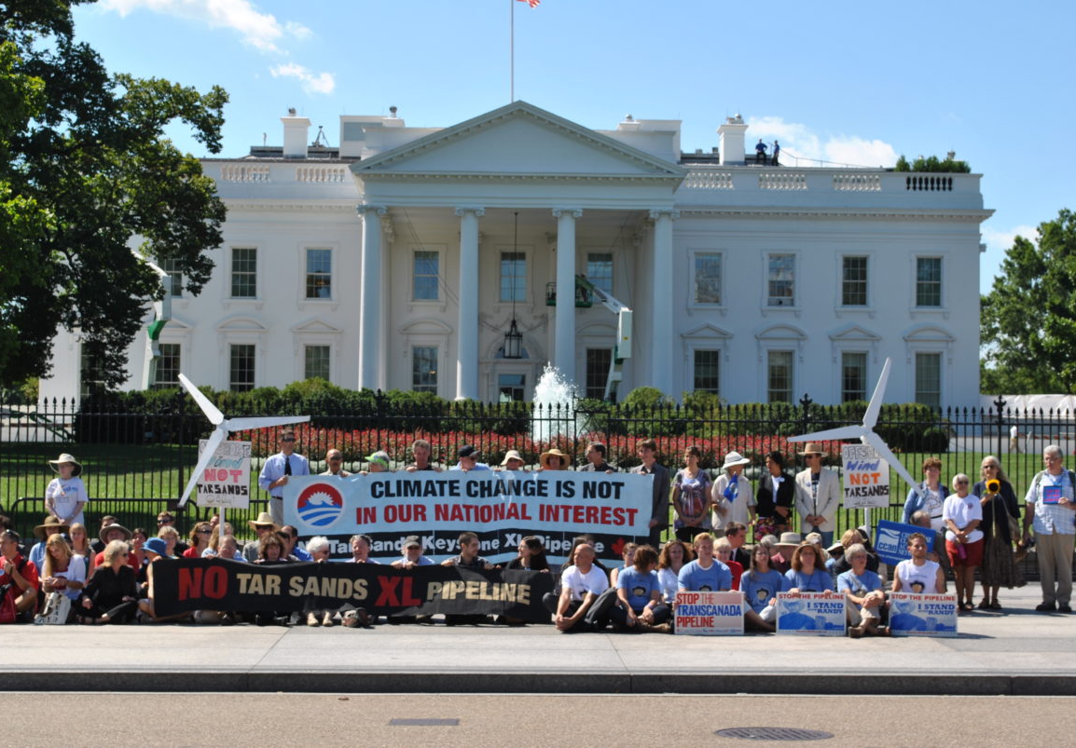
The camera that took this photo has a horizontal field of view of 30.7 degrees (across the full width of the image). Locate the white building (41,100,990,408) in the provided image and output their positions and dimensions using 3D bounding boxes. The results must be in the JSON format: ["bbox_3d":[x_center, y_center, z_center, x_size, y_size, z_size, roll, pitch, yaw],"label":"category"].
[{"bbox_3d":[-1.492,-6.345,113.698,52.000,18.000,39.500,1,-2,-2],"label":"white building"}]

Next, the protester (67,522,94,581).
[{"bbox_3d":[-4.633,1.937,19.778,0.550,0.855,0.750,1,-3,-3],"label":"protester"}]

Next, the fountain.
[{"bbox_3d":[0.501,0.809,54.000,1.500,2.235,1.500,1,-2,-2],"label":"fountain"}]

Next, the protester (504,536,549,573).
[{"bbox_3d":[-0.113,2.063,19.613,0.550,0.850,0.750,0,-2,10],"label":"protester"}]

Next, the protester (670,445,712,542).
[{"bbox_3d":[1.777,1.711,22.639,0.480,1.748,0.340,0,-3,5],"label":"protester"}]

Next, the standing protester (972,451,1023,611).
[{"bbox_3d":[5.010,1.722,21.300,0.550,1.672,0.420,0,-2,11],"label":"standing protester"}]

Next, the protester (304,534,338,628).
[{"bbox_3d":[-2.162,2.052,19.513,0.460,0.830,0.820,1,-2,-5],"label":"protester"}]

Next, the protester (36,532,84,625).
[{"bbox_3d":[-4.817,2.051,19.800,0.530,0.872,0.720,0,-2,14],"label":"protester"}]

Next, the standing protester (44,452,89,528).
[{"bbox_3d":[-5.354,1.712,22.336,0.470,1.609,0.360,0,-3,5],"label":"standing protester"}]

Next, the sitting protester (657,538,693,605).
[{"bbox_3d":[1.292,1.963,18.327,0.580,0.809,0.800,1,-3,-3],"label":"sitting protester"}]

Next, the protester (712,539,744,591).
[{"bbox_3d":[1.930,2.096,20.013,0.550,0.840,0.720,0,-2,0],"label":"protester"}]

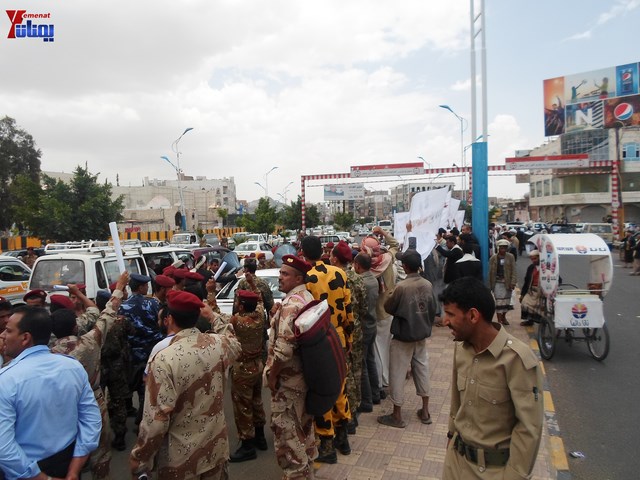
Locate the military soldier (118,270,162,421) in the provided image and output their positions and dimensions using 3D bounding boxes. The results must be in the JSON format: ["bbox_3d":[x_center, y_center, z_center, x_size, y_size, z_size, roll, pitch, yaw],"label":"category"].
[{"bbox_3d":[-1.931,1.174,5.000,0.520,1.640,0.420,-1,1,23],"label":"military soldier"}]

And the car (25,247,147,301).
[{"bbox_3d":[-5.900,1.119,13.000,1.620,1.800,4.100,-1,2,5],"label":"car"}]

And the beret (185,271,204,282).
[{"bbox_3d":[-1.521,0.442,5.600,0.250,0.130,0.260,-1,1,18],"label":"beret"}]

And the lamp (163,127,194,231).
[{"bbox_3d":[-14.389,-5.104,47.000,3.200,12.200,0.700,-1,2,0],"label":"lamp"}]

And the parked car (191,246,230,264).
[{"bbox_3d":[-3.954,1.055,17.000,1.750,1.500,4.400,-1,1,20],"label":"parked car"}]

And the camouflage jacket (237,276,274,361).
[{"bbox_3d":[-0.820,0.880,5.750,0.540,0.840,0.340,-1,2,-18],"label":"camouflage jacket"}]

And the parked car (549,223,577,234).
[{"bbox_3d":[21.511,-0.508,41.000,1.750,1.650,4.400,0,2,30],"label":"parked car"}]

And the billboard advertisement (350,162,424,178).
[{"bbox_3d":[4.162,-4.255,28.500,4.500,0.700,0.150,-1,2,14],"label":"billboard advertisement"}]

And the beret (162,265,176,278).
[{"bbox_3d":[-2.210,0.456,6.800,0.250,0.150,0.270,0,2,30],"label":"beret"}]

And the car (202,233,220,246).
[{"bbox_3d":[-10.798,0.161,46.000,1.750,1.600,4.400,-1,2,0],"label":"car"}]

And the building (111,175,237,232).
[{"bbox_3d":[-36.451,-6.853,115.000,31.000,15.600,20.000,-2,1,-12],"label":"building"}]

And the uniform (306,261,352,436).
[{"bbox_3d":[0.077,0.880,3.750,0.500,1.400,0.350,-2,2,-27],"label":"uniform"}]

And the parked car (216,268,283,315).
[{"bbox_3d":[-0.880,1.172,8.500,1.700,1.400,4.400,-1,1,9],"label":"parked car"}]

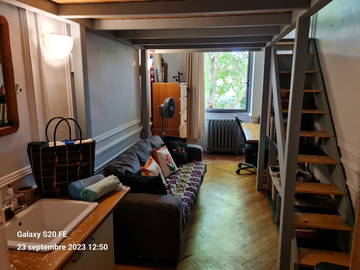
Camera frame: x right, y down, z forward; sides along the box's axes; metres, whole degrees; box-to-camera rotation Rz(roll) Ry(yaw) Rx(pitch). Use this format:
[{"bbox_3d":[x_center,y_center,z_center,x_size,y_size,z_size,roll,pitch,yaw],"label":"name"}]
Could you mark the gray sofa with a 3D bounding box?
[{"bbox_3d":[-0.241,0.544,3.370,0.900,0.830,2.130,2,11,8],"label":"gray sofa"}]

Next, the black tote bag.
[{"bbox_3d":[-0.742,0.127,1.760,0.350,0.490,0.200,-8,13,-34],"label":"black tote bag"}]

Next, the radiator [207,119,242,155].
[{"bbox_3d":[1.012,0.048,6.080,0.720,0.760,0.170,2,11,8],"label":"radiator"}]

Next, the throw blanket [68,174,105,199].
[{"bbox_3d":[-0.593,0.332,1.752,0.100,0.100,0.240,7,13,30],"label":"throw blanket"}]

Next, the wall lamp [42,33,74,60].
[{"bbox_3d":[-0.855,-0.637,1.986,0.125,0.165,0.300,2,11,8],"label":"wall lamp"}]

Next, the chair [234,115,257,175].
[{"bbox_3d":[1.292,0.162,4.857,0.640,1.010,0.600,1,11,6],"label":"chair"}]

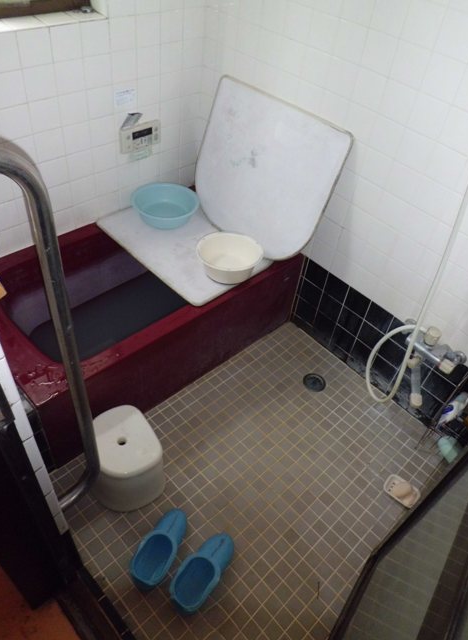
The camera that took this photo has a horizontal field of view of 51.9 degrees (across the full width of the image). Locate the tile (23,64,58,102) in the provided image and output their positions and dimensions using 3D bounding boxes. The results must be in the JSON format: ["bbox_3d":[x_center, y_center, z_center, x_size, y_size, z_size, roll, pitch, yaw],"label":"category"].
[{"bbox_3d":[-0.647,-0.792,1.602,0.108,0.108,0.010,-32,58,-32],"label":"tile"}]

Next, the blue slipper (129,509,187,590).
[{"bbox_3d":[-0.233,0.709,1.530,0.117,0.085,0.252,20,47,10],"label":"blue slipper"}]

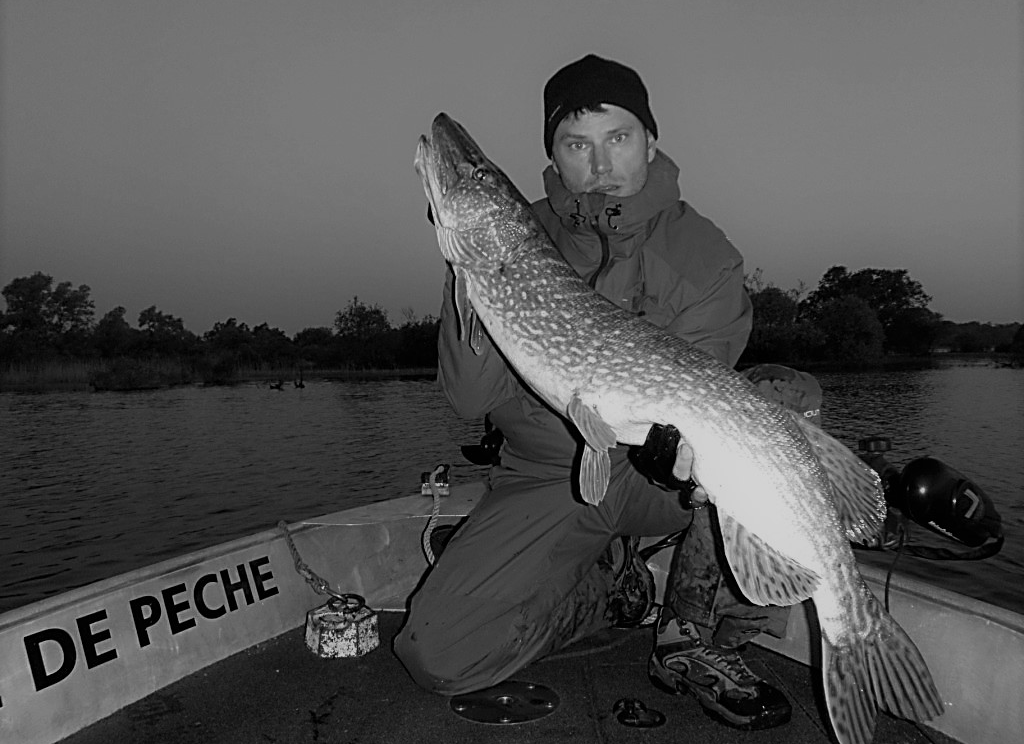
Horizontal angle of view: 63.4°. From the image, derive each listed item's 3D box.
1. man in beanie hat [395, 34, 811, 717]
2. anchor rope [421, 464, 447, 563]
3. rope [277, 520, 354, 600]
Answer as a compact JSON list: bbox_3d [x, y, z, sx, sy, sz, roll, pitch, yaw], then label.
[{"bbox_3d":[0.155,0.020,1.440,0.700,1.080,0.740,-1,1,6],"label":"man in beanie hat"},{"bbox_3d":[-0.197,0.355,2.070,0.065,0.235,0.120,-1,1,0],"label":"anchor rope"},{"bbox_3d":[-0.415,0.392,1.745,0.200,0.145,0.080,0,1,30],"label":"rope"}]

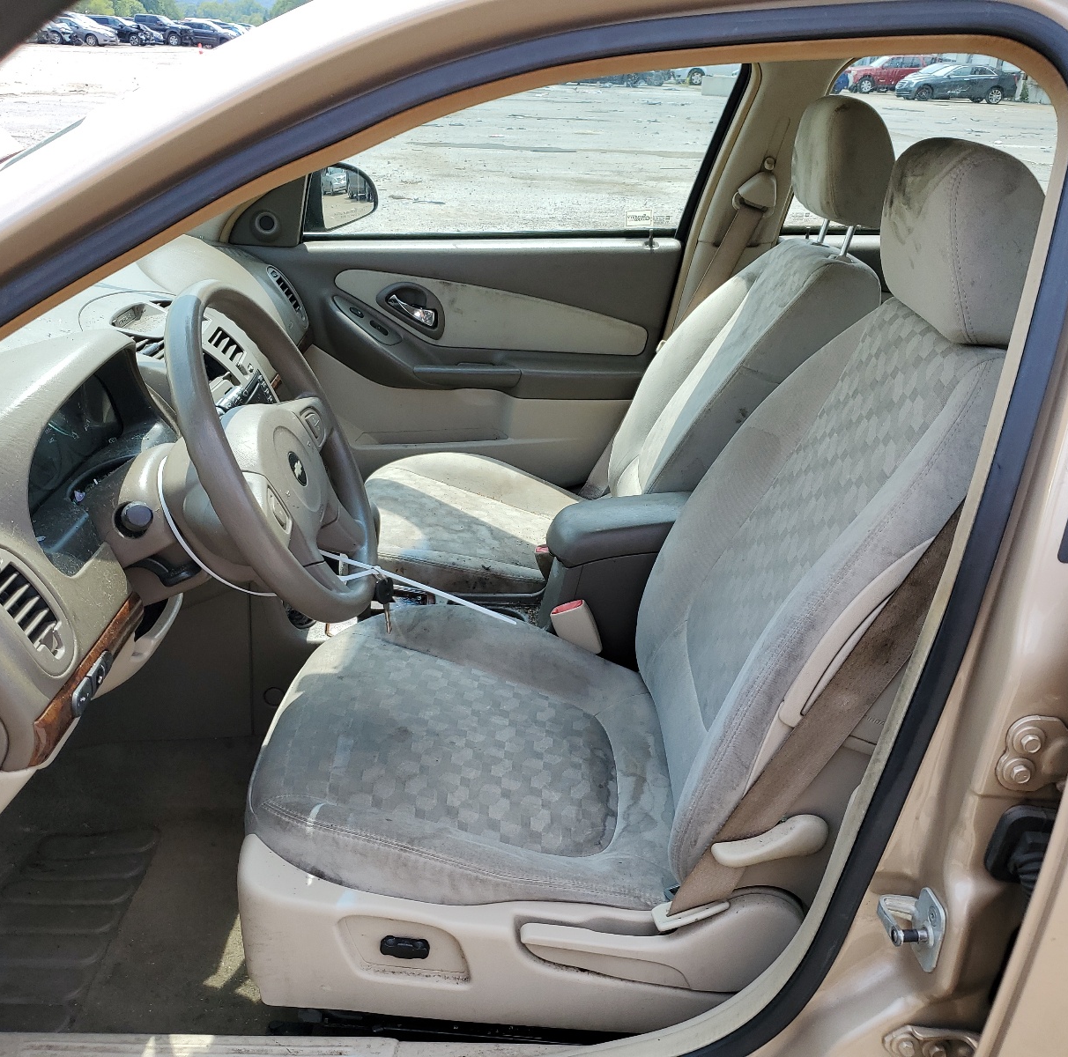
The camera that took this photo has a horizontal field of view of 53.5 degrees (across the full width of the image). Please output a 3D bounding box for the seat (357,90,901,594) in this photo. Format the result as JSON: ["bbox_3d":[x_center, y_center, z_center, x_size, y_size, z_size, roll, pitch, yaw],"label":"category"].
[{"bbox_3d":[0.141,-0.272,1.863,0.860,0.940,0.530,2,25,-2],"label":"seat"}]

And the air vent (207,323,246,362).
[{"bbox_3d":[-0.457,-0.268,1.554,0.030,0.054,0.077,-32,22,13],"label":"air vent"}]

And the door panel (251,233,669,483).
[{"bbox_3d":[-0.174,-0.322,2.168,0.930,0.530,0.120,2,25,-2],"label":"door panel"}]

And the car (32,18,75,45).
[{"bbox_3d":[-27.801,-28.148,59.637,4.600,1.470,1.800,6,25,8],"label":"car"}]

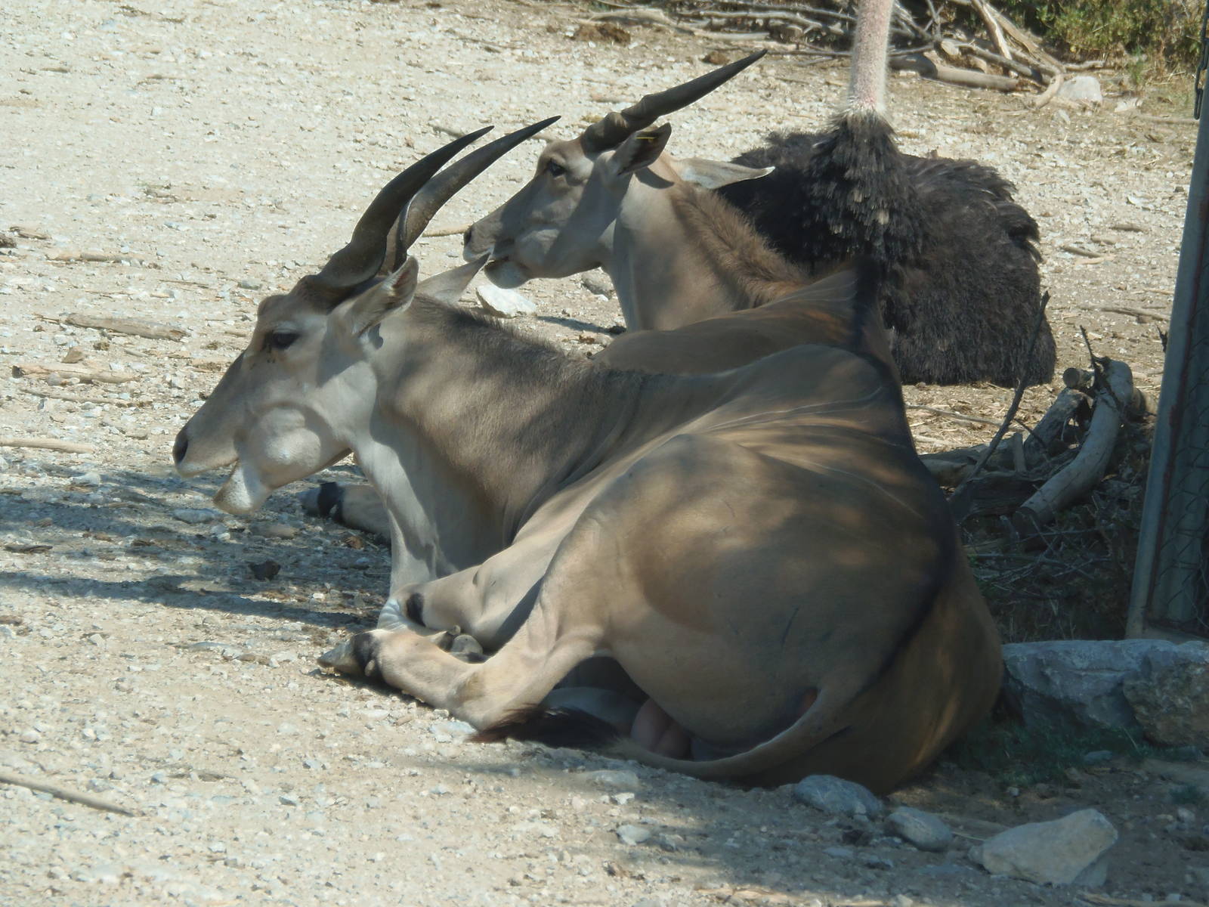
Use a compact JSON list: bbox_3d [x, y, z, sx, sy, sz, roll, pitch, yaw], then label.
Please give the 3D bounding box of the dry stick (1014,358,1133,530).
[{"bbox_3d":[1.082,-0.027,22.400,0.110,0.100,0.680,9,31,19],"label":"dry stick"}]

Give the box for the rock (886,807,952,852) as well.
[{"bbox_3d":[0.506,0.605,15.670,0.106,0.050,0.078,8,6,0],"label":"rock"}]

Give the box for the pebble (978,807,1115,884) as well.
[{"bbox_3d":[0.703,0.625,15.488,0.208,0.108,0.140,8,6,0],"label":"pebble"}]

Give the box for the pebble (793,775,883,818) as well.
[{"bbox_3d":[0.382,0.560,15.916,0.146,0.050,0.100,8,6,0],"label":"pebble"}]

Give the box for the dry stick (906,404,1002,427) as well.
[{"bbox_3d":[0.833,-0.089,23.321,0.280,0.014,0.020,12,12,33],"label":"dry stick"}]

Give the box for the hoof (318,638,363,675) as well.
[{"bbox_3d":[-0.532,0.409,19.696,0.090,0.060,0.075,6,10,8],"label":"hoof"}]

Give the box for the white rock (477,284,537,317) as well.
[{"bbox_3d":[-0.236,-0.366,23.406,0.145,0.062,0.100,8,6,0],"label":"white rock"}]

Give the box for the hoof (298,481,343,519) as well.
[{"bbox_3d":[-0.620,0.102,21.369,0.095,0.066,0.075,8,11,19],"label":"hoof"}]

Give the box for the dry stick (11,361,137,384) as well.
[{"bbox_3d":[-1.241,-0.189,22.802,0.290,0.034,0.038,2,10,-16],"label":"dry stick"}]

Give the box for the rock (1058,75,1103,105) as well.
[{"bbox_3d":[1.647,-1.257,33.723,0.150,0.095,0.110,8,6,0],"label":"rock"}]

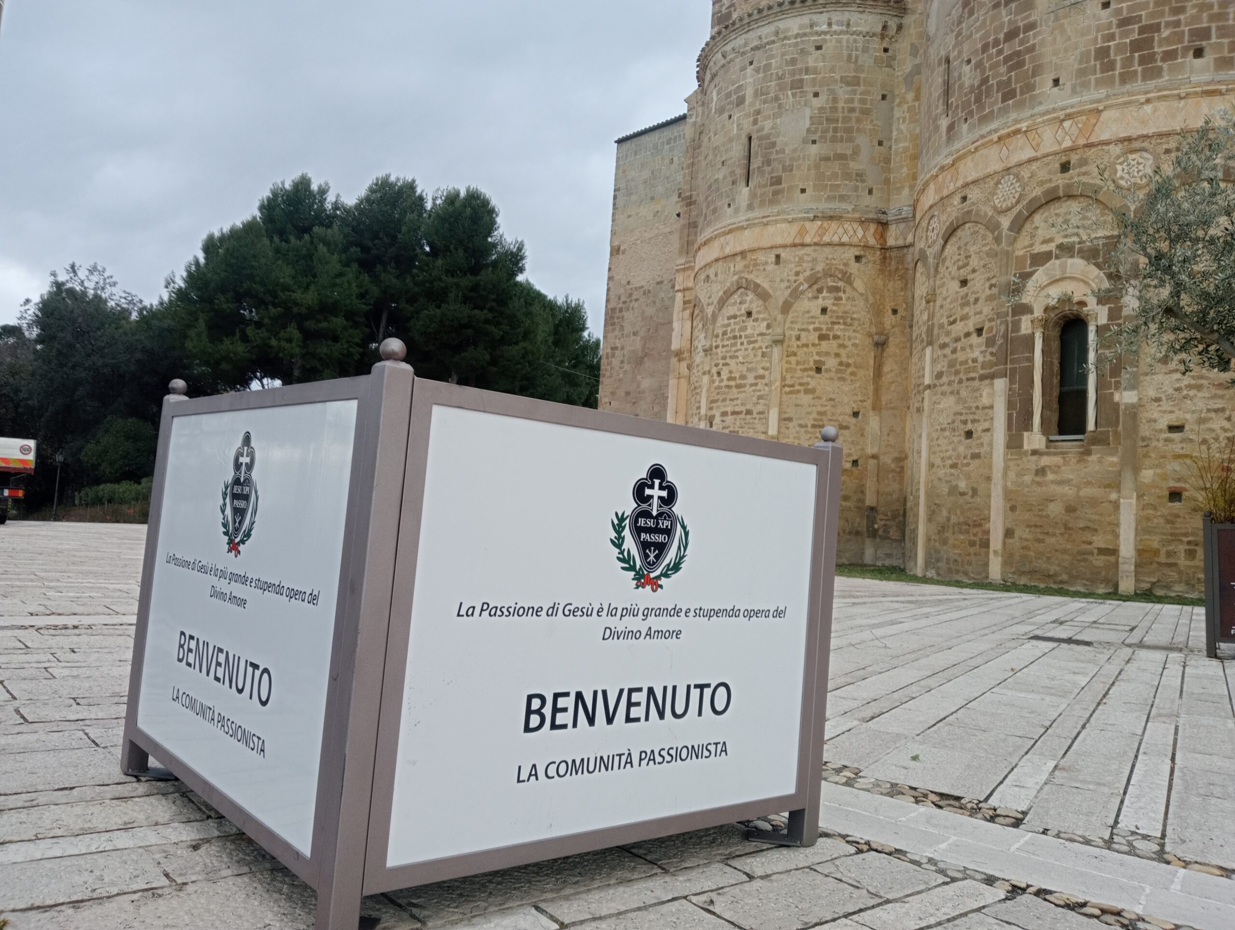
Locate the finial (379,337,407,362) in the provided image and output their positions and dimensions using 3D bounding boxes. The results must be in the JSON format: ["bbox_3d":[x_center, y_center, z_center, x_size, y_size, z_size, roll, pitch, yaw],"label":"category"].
[{"bbox_3d":[-0.473,-0.242,2.112,0.055,0.052,0.055,9,-6,-40],"label":"finial"}]

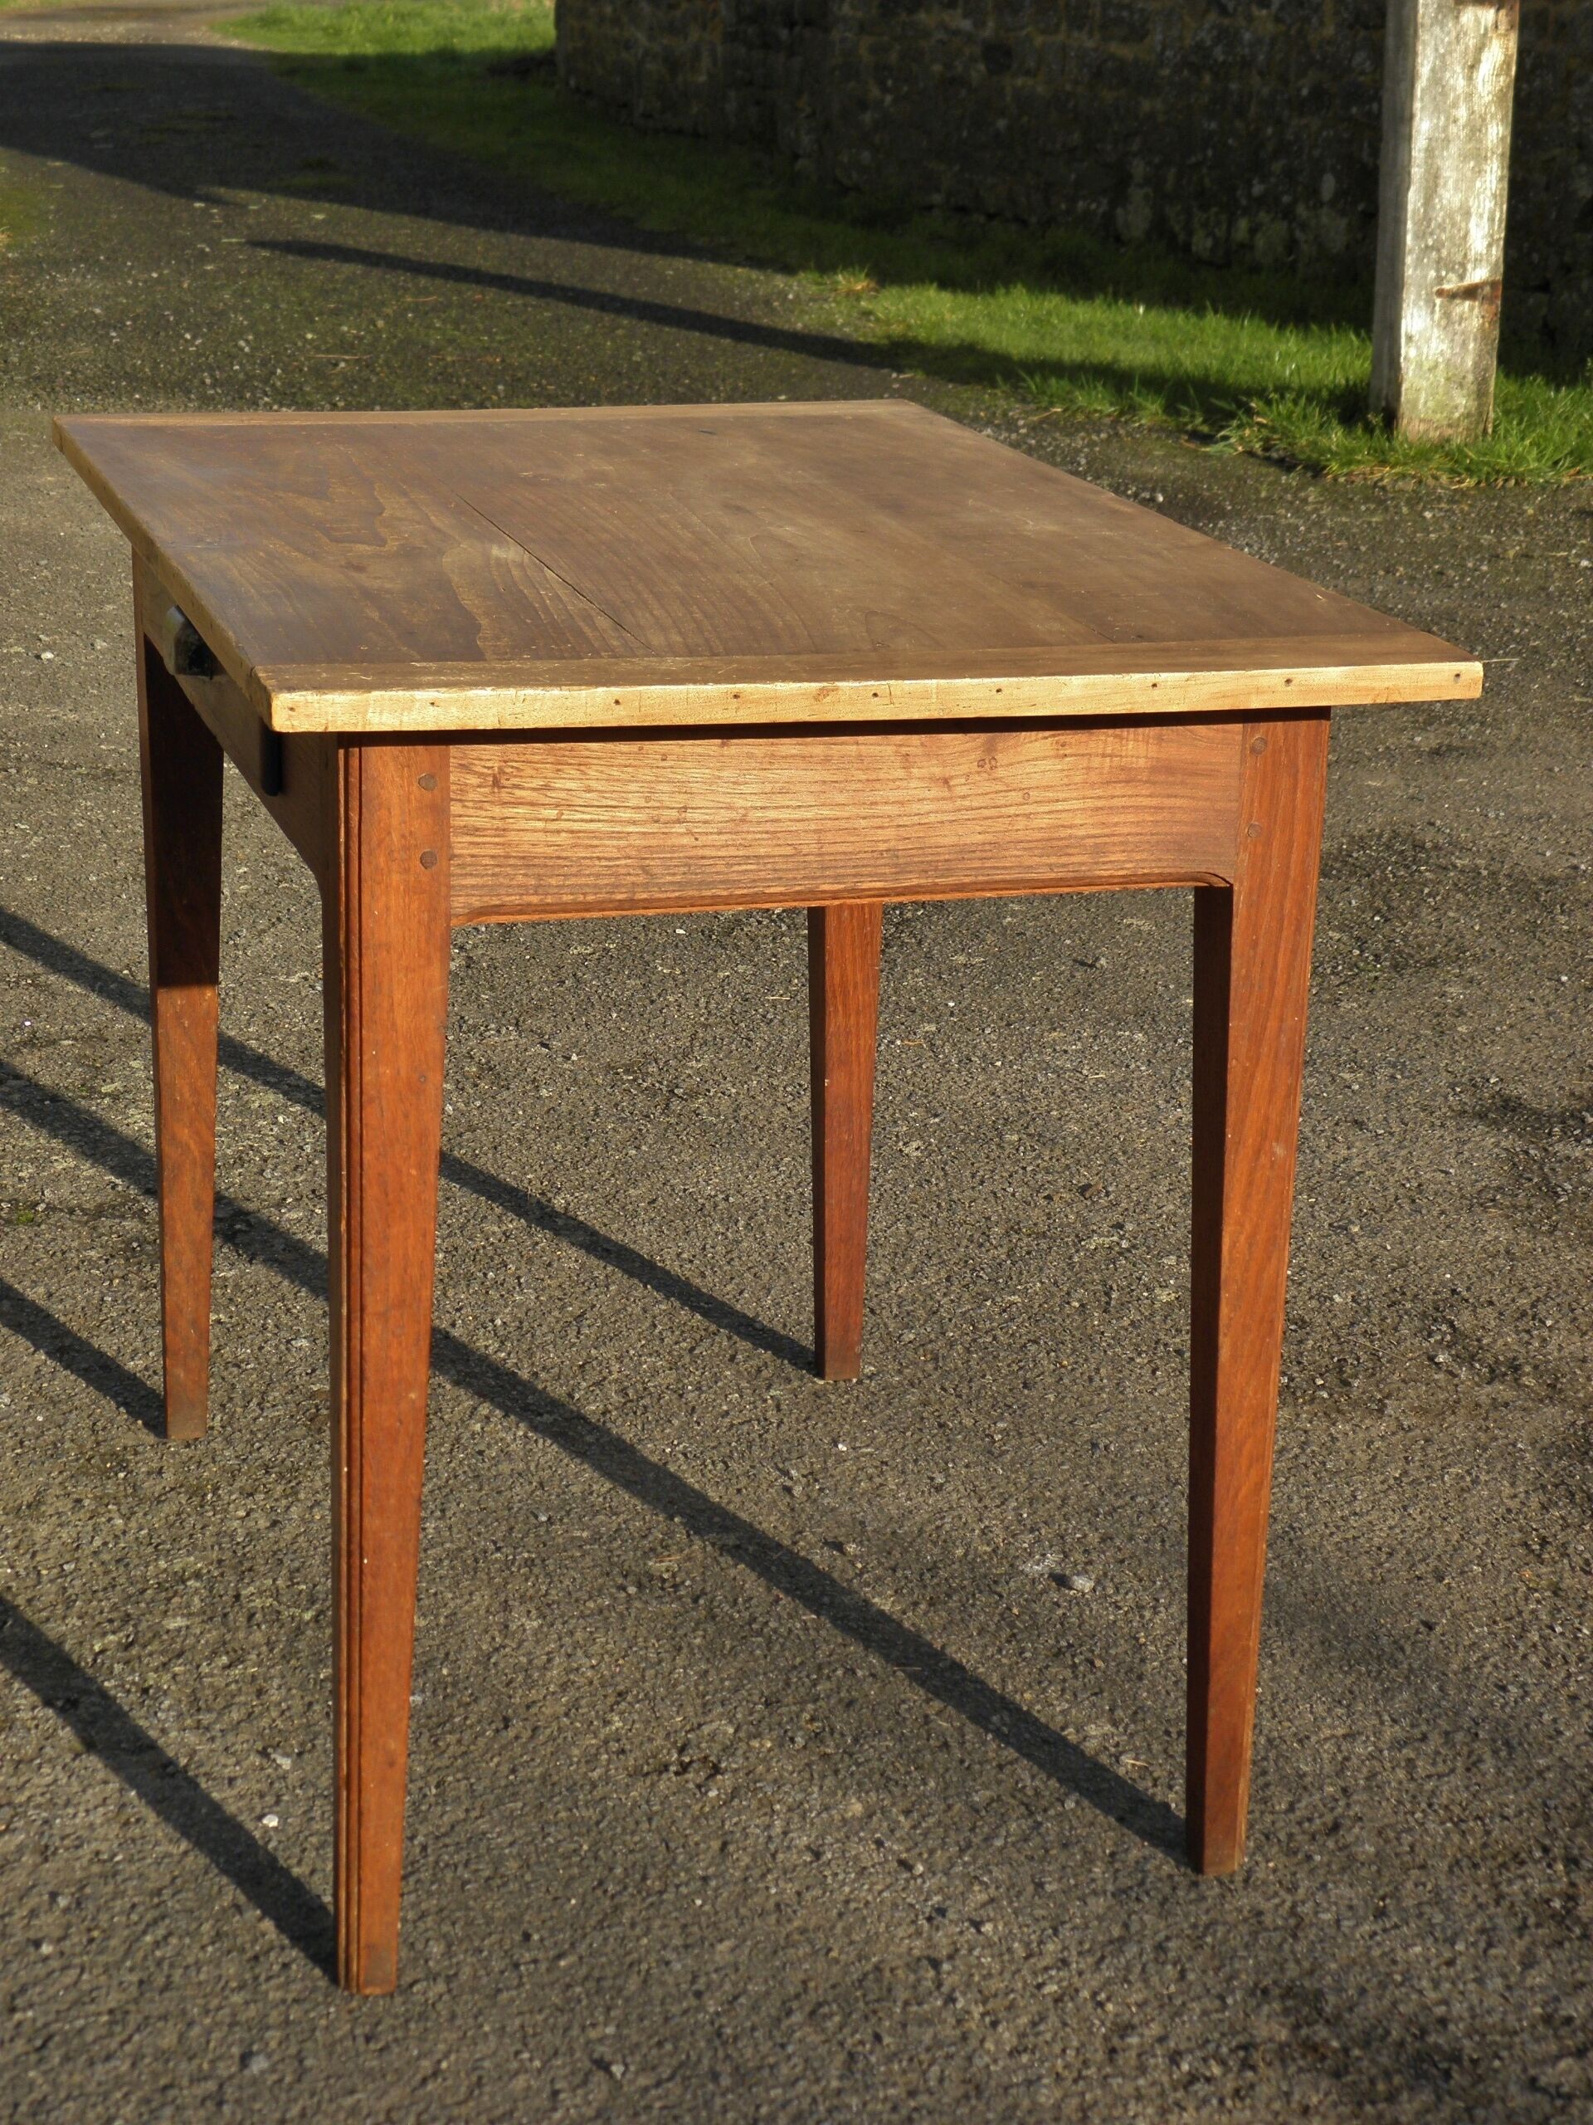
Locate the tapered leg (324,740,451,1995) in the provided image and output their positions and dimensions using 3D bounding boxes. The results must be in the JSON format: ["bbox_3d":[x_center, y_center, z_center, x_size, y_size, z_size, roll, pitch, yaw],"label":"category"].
[{"bbox_3d":[-0.222,0.168,1.945,0.057,0.731,0.055,-4,19,-17],"label":"tapered leg"}]

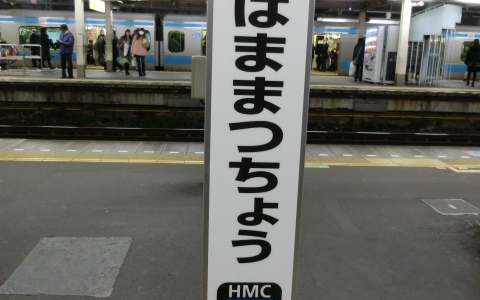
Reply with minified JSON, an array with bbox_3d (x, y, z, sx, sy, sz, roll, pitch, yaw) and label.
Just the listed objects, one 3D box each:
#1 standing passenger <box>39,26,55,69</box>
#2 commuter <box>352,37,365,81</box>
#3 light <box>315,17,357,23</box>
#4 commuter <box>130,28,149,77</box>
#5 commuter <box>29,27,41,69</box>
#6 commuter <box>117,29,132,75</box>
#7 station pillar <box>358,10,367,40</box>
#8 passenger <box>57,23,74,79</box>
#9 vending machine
[{"bbox_3d":[-7.385,-3.860,17.611,0.580,1.610,0.460,0,13,-7],"label":"standing passenger"},{"bbox_3d":[4.451,-3.384,17.297,0.360,1.600,0.440,-11,18,-43],"label":"commuter"},{"bbox_3d":[3.877,-5.140,18.318,1.680,0.170,0.220,1,13,-4],"label":"light"},{"bbox_3d":[-3.574,-3.435,16.324,0.560,1.620,0.400,0,13,-6],"label":"commuter"},{"bbox_3d":[-8.085,-3.990,18.133,0.380,1.580,0.480,-4,14,-24],"label":"commuter"},{"bbox_3d":[-4.085,-3.492,16.488,0.500,1.584,0.400,-4,14,-24],"label":"commuter"},{"bbox_3d":[4.704,-4.092,18.125,0.260,2.684,0.260,1,13,-4],"label":"station pillar"},{"bbox_3d":[-5.393,-3.065,14.382,0.450,1.619,0.480,1,13,-4],"label":"passenger"},{"bbox_3d":[4.827,-3.213,15.737,0.700,1.860,1.150,1,13,-4],"label":"vending machine"}]

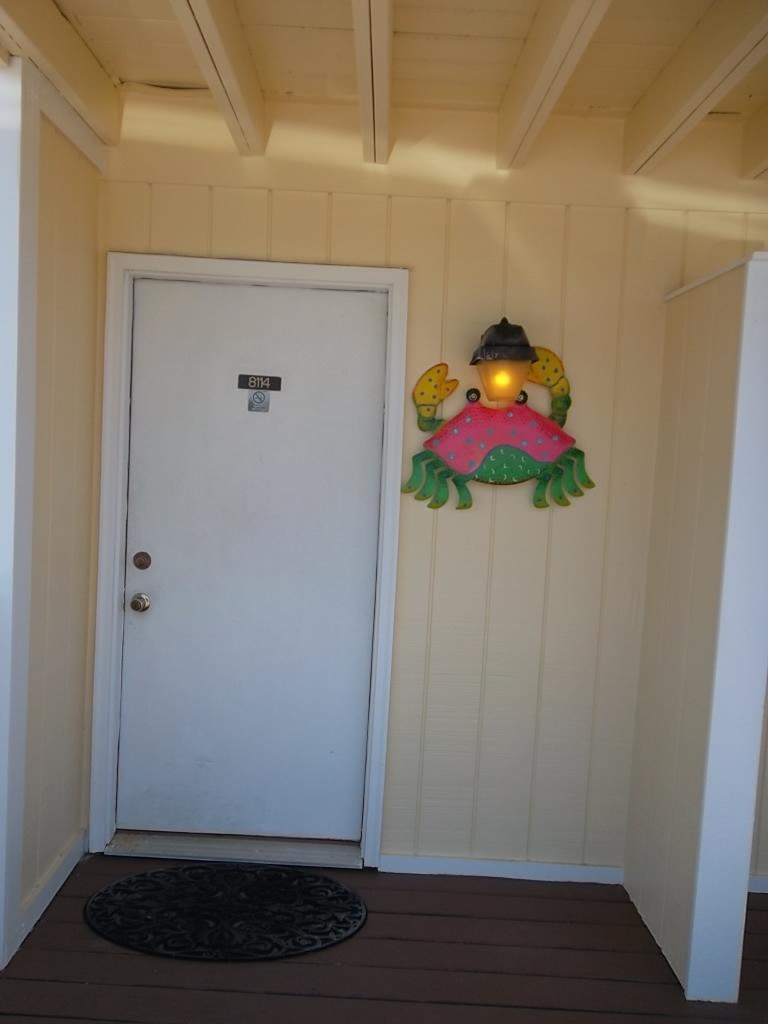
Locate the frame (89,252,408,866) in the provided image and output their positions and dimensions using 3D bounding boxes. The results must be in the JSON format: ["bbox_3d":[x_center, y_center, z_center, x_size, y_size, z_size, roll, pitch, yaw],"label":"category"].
[{"bbox_3d":[-0.485,0.191,2.849,1.034,2.116,0.120,3,3,0],"label":"frame"}]

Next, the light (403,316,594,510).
[{"bbox_3d":[0.413,-0.324,2.694,0.671,0.659,0.190,3,3,0],"label":"light"}]

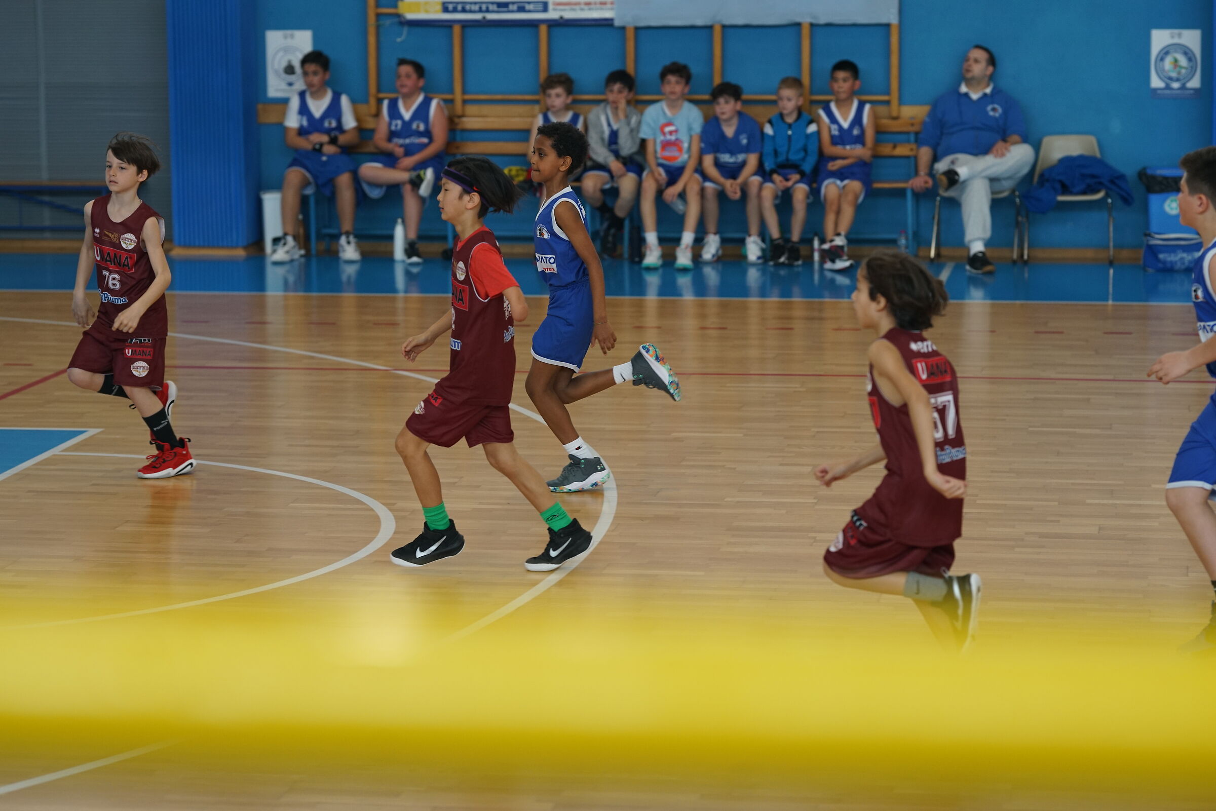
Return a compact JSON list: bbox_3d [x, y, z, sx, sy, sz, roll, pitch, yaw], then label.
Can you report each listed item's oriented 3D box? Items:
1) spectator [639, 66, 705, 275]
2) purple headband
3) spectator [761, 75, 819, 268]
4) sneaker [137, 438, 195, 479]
[{"bbox_3d":[0.377,-1.486,21.762,0.430,1.210,0.820,1,9,9],"label":"spectator"},{"bbox_3d":[-0.473,-0.726,11.885,0.195,0.055,0.155,31,5,-6],"label":"purple headband"},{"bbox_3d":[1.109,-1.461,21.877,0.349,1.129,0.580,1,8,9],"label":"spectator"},{"bbox_3d":[-1.738,0.211,13.985,0.250,0.138,0.098,-3,9,-17],"label":"sneaker"}]

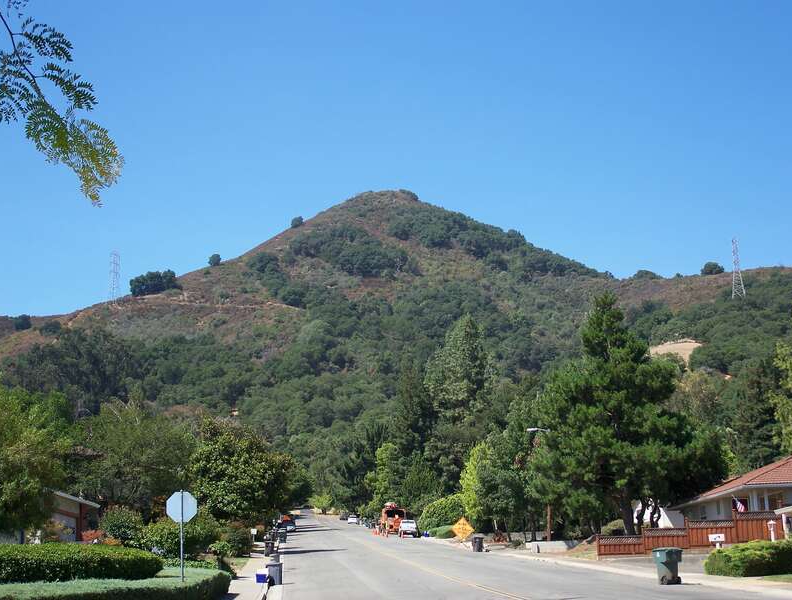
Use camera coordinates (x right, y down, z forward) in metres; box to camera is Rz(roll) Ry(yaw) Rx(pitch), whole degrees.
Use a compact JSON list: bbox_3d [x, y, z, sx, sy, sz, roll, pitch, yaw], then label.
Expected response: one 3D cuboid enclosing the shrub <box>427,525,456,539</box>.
[{"bbox_3d":[3.904,19.865,117.000,2.600,1.250,2.400,0,-10,-4],"label":"shrub"}]

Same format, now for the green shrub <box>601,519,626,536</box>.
[{"bbox_3d":[11.698,12.287,73.000,1.700,1.300,1.600,0,-10,-4],"label":"green shrub"}]

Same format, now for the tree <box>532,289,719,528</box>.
[{"bbox_3d":[11.988,5.930,70.000,9.600,12.700,9.200,0,-10,-4],"label":"tree"}]

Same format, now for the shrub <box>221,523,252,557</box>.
[{"bbox_3d":[-10.411,15.633,89.000,2.100,2.200,2.100,0,-10,-4],"label":"shrub"}]

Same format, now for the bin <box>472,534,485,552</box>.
[{"bbox_3d":[4.883,14.376,80.500,0.760,1.060,0.640,0,-10,-3],"label":"bin"}]

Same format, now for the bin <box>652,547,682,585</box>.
[{"bbox_3d":[8.073,7.901,40.500,0.680,1.110,0.840,4,-11,-22],"label":"bin"}]

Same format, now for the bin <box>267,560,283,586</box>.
[{"bbox_3d":[-5.516,12.459,62.000,0.780,1.080,0.640,-1,-10,5],"label":"bin"}]

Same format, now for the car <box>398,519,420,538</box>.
[{"bbox_3d":[1.346,23.127,138.000,1.870,1.760,4.600,0,-10,-4],"label":"car"}]

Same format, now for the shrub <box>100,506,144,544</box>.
[{"bbox_3d":[-12.035,10.187,60.000,2.000,2.300,2.000,0,-10,-4],"label":"shrub"}]

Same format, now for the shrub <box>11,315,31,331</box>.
[{"bbox_3d":[-247.855,14.851,900.000,13.000,10.500,13.000,0,-10,0],"label":"shrub"}]

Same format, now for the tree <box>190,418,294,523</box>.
[{"bbox_3d":[-10.695,12.855,95.000,7.300,9.300,7.000,0,-10,-4],"label":"tree"}]

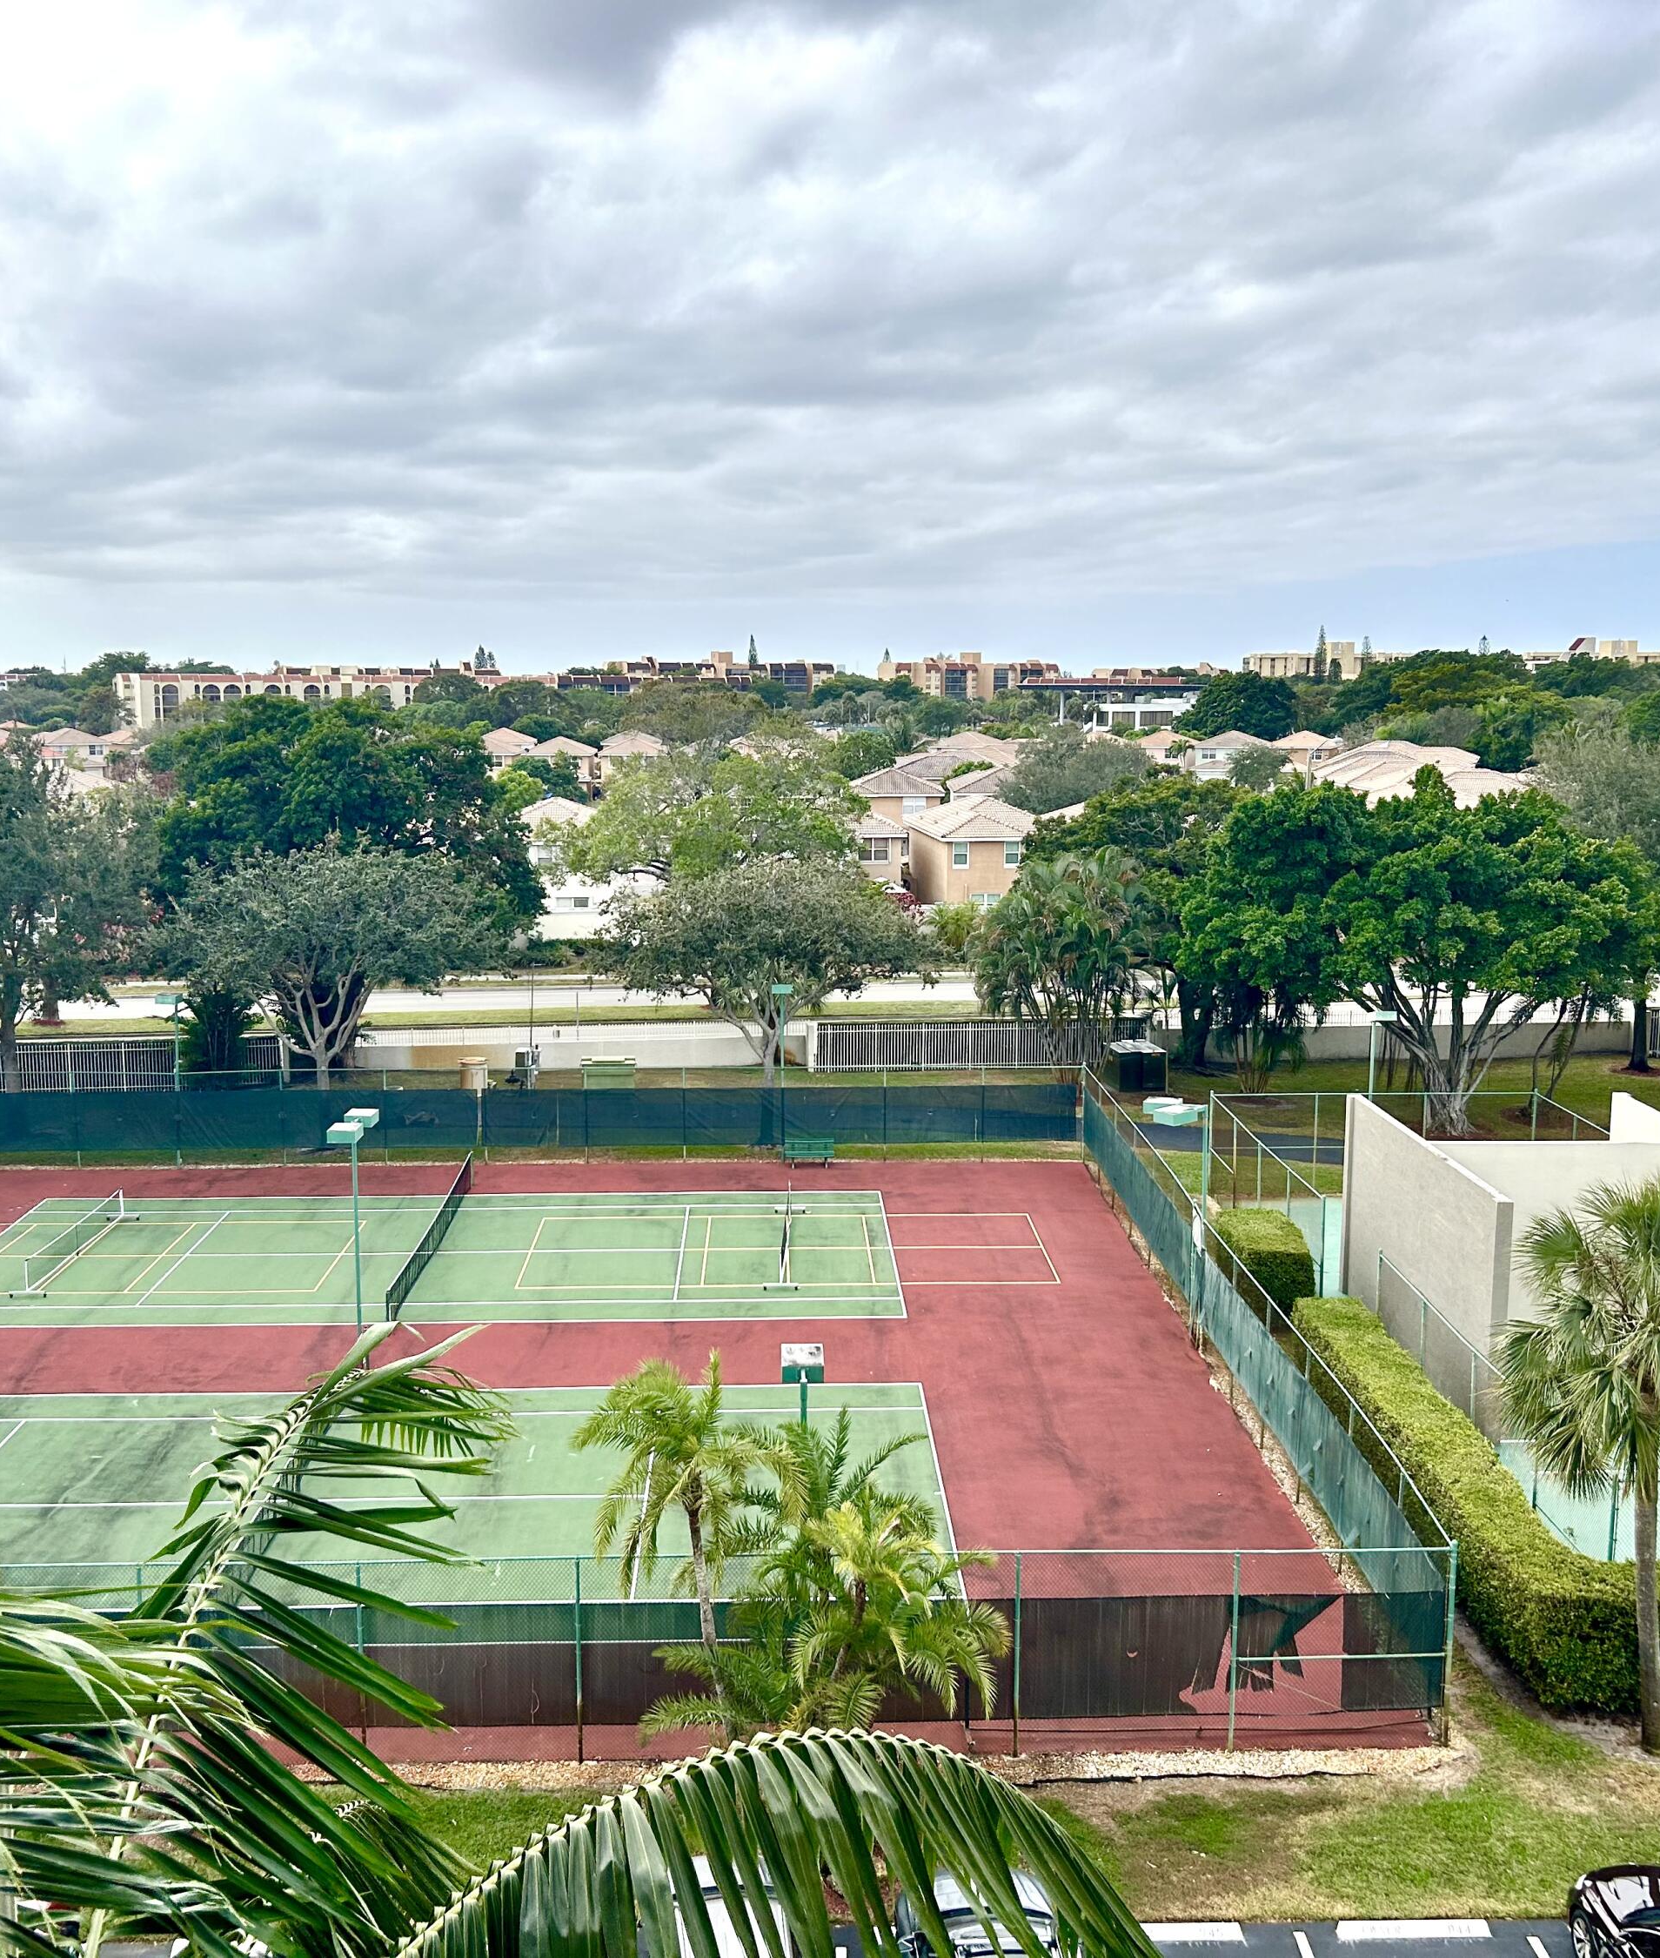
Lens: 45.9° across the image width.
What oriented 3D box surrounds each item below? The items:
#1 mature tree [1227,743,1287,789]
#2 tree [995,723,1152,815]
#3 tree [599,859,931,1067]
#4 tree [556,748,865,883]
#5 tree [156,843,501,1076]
[{"bbox_3d":[44.183,-20.864,202.272,6.400,6.622,6.208,2,9,12],"label":"mature tree"},{"bbox_3d":[17.034,-12.288,137.795,10.434,10.852,9.885,0,9,0],"label":"tree"},{"bbox_3d":[-2.037,0.861,61.358,10.380,9.050,9.960,0,9,0],"label":"tree"},{"bbox_3d":[-6.280,-6.749,104.253,15.089,10.528,13.501,0,9,0],"label":"tree"},{"bbox_3d":[-15.465,0.634,61.092,10.710,9.600,10.280,0,9,0],"label":"tree"}]

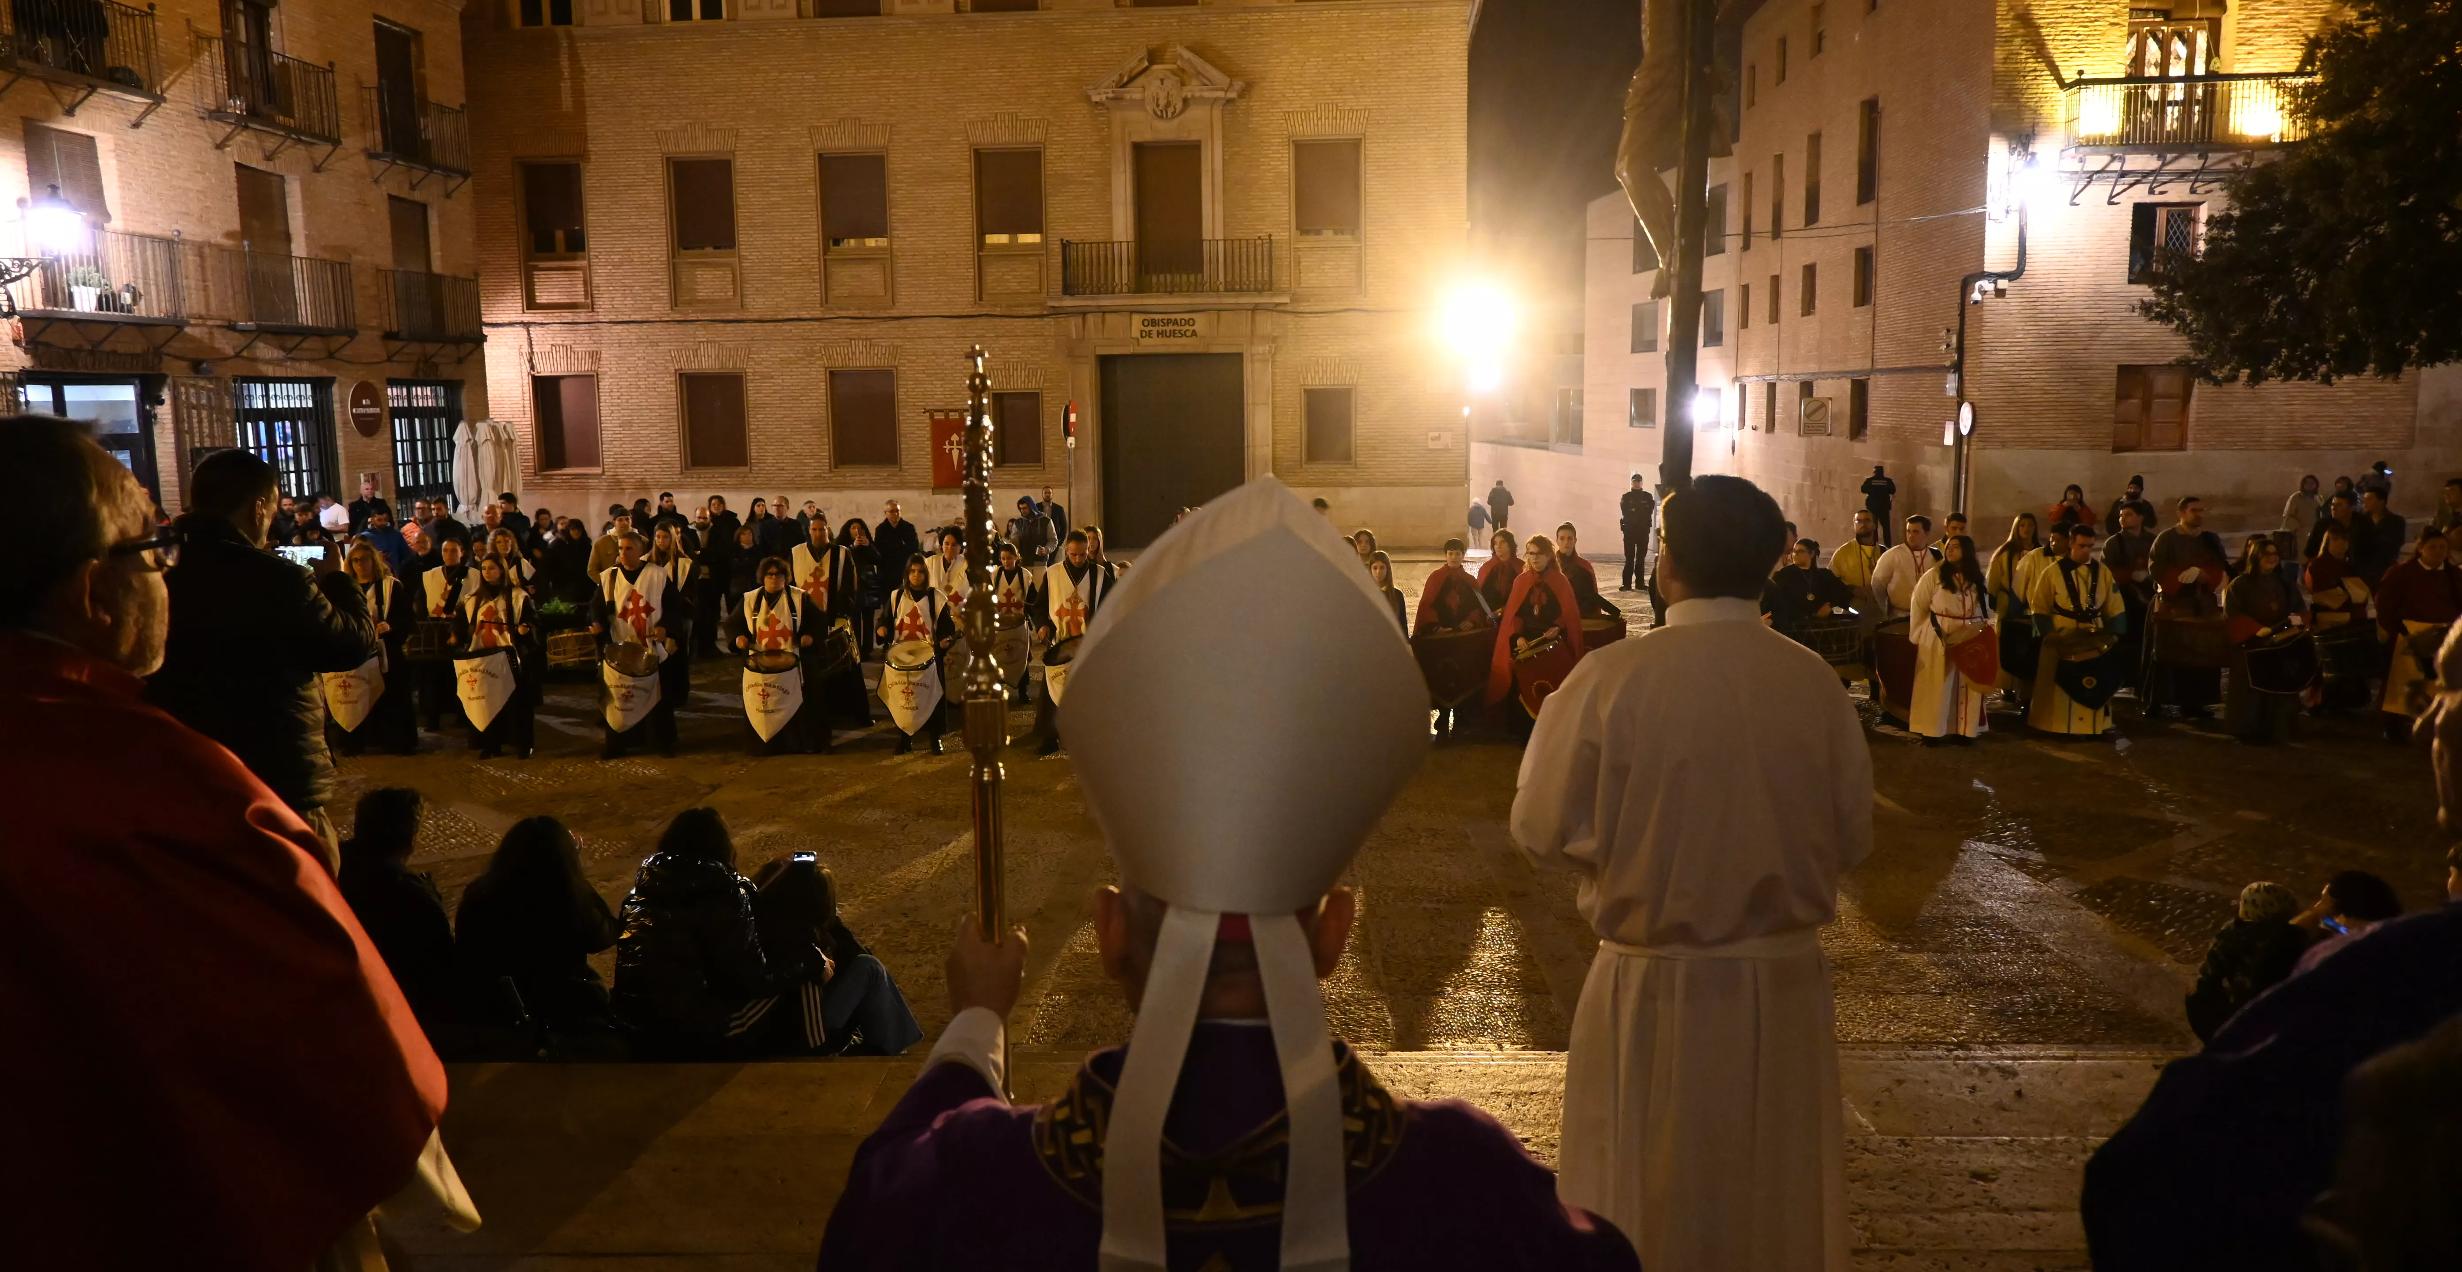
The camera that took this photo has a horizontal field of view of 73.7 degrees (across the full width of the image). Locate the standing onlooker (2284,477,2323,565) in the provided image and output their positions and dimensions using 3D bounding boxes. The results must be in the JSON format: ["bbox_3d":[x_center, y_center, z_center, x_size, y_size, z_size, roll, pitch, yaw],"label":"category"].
[{"bbox_3d":[14.138,-1.183,21.600,0.500,1.680,0.380,0,8,8],"label":"standing onlooker"}]

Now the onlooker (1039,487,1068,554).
[{"bbox_3d":[-2.725,-1.404,25.000,0.480,1.770,0.320,-2,8,-5],"label":"onlooker"}]

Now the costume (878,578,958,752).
[{"bbox_3d":[-2.523,0.230,13.250,0.640,1.420,0.500,-1,8,-3],"label":"costume"}]

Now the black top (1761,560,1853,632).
[{"bbox_3d":[5.089,-0.332,14.500,0.760,0.660,0.380,1,8,11],"label":"black top"}]

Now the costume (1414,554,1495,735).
[{"bbox_3d":[1.856,0.099,13.653,0.660,1.460,0.480,0,8,3],"label":"costume"}]

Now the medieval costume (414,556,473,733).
[{"bbox_3d":[-6.989,0.057,14.600,0.550,1.560,0.450,-3,8,-12],"label":"medieval costume"}]

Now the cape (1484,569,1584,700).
[{"bbox_3d":[2.463,0.132,13.302,0.780,1.470,0.500,0,8,6],"label":"cape"}]

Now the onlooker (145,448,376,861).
[{"bbox_3d":[-2.422,0.448,4.081,0.540,1.780,0.480,0,8,10],"label":"onlooker"}]

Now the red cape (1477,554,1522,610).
[{"bbox_3d":[2.410,-0.156,14.587,0.620,1.100,0.420,0,8,8],"label":"red cape"}]

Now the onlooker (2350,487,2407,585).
[{"bbox_3d":[11.924,-0.625,17.000,0.380,1.770,0.500,-6,10,-35],"label":"onlooker"}]

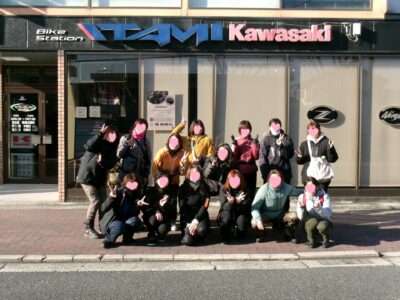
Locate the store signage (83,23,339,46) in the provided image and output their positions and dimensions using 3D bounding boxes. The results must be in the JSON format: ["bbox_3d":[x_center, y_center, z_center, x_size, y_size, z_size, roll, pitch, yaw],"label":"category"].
[{"bbox_3d":[0.091,-2.109,11.184,4.677,0.436,0.150,0,2,-1],"label":"store signage"}]

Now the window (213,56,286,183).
[{"bbox_3d":[0.943,-0.524,11.427,1.346,2.429,0.100,0,2,-1],"label":"window"}]

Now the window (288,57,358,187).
[{"bbox_3d":[2.310,-0.524,11.451,1.314,2.438,0.100,0,2,-1],"label":"window"}]

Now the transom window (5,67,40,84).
[{"bbox_3d":[-3.893,-1.634,13.433,0.786,0.393,0.100,0,2,-1],"label":"transom window"}]

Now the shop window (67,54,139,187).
[{"bbox_3d":[-1.811,-0.539,11.378,1.334,2.441,0.100,0,2,-1],"label":"shop window"}]

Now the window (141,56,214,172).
[{"bbox_3d":[-0.418,-0.535,11.402,1.377,2.399,0.100,0,2,-1],"label":"window"}]

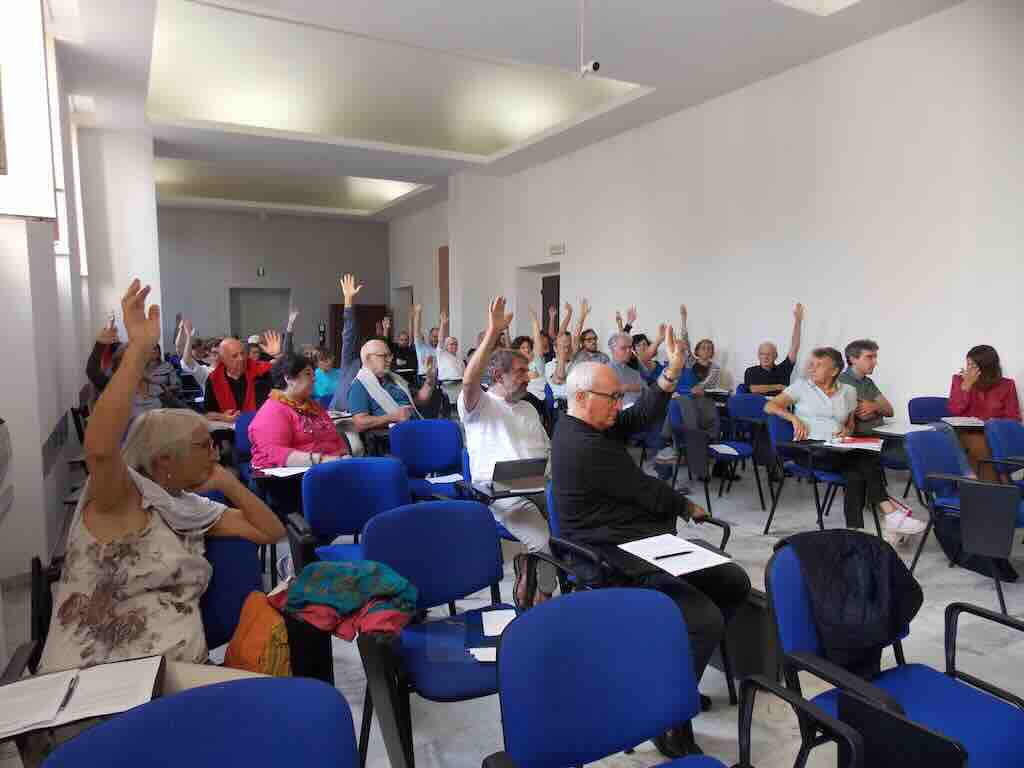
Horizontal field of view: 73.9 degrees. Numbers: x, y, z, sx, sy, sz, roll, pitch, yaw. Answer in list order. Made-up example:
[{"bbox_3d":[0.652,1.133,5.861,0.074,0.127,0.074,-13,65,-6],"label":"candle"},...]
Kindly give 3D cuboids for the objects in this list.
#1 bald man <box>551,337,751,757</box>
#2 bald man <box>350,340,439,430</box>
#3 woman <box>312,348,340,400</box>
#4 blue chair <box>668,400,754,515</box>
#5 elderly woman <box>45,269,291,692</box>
[{"bbox_3d":[0.434,0.517,2.301,0.740,1.360,0.580,4,7,42],"label":"bald man"},{"bbox_3d":[-0.859,0.343,4.917,0.620,1.320,0.760,-5,7,-38],"label":"bald man"},{"bbox_3d":[-1.718,0.245,6.402,0.480,1.150,0.700,-4,7,-32],"label":"woman"},{"bbox_3d":[1.564,0.538,5.273,0.570,0.810,0.580,-3,6,-24],"label":"blue chair"},{"bbox_3d":[-0.846,0.511,1.757,0.660,1.500,0.780,-3,6,-28],"label":"elderly woman"}]

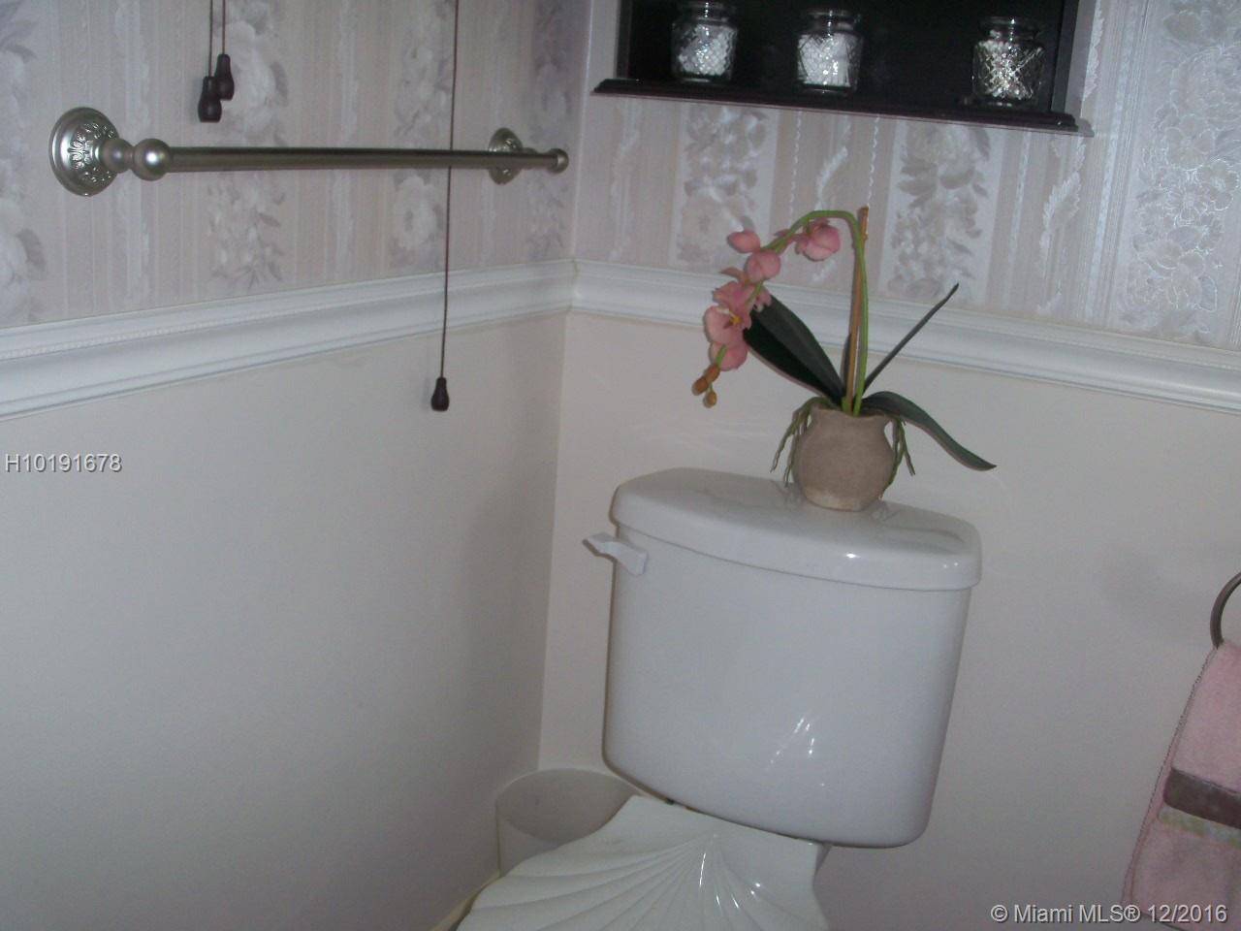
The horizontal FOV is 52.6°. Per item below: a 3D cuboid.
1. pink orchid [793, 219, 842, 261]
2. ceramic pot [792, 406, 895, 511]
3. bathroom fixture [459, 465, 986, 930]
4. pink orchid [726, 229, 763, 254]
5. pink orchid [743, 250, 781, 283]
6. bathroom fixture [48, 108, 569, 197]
[{"bbox_3d":[0.229,-0.261,1.454,0.051,0.045,0.042,12,17,26],"label":"pink orchid"},{"bbox_3d":[0.267,-0.011,1.482,0.120,0.117,0.120,4,16,-1],"label":"ceramic pot"},{"bbox_3d":[0.056,0.473,1.375,0.465,0.775,0.700,12,17,26],"label":"bathroom fixture"},{"bbox_3d":[0.147,-0.268,1.497,0.038,0.028,0.031,12,17,26],"label":"pink orchid"},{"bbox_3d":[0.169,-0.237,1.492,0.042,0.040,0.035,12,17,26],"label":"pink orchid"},{"bbox_3d":[-0.239,-0.298,1.218,0.088,0.066,0.667,12,17,26],"label":"bathroom fixture"}]

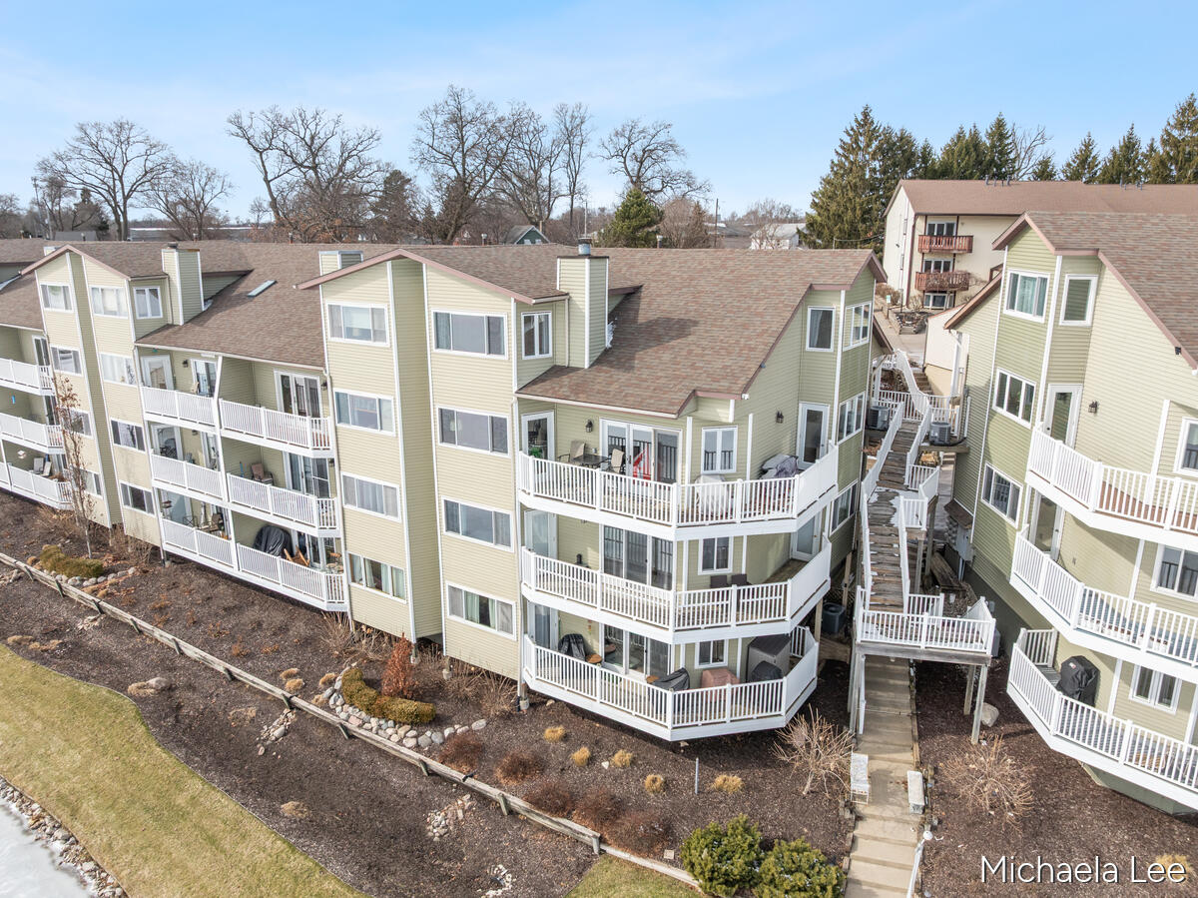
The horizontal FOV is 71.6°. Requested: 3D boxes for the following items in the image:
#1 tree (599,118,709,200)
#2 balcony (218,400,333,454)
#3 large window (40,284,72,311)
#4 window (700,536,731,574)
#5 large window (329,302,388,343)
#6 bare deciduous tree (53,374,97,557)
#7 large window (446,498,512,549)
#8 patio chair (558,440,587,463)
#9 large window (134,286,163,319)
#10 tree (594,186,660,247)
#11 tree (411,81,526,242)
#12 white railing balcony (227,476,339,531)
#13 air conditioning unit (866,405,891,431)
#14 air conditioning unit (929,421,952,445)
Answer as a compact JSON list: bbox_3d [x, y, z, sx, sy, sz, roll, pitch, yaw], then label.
[{"bbox_3d":[5.338,-24.718,84.512,11.800,16.703,11.800,0,14,0],"label":"tree"},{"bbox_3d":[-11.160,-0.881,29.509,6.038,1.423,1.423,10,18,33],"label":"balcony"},{"bbox_3d":[-23.602,-6.587,36.133,2.689,1.215,0.150,10,18,33],"label":"large window"},{"bbox_3d":[3.166,2.791,22.382,0.990,1.230,0.150,-3,15,-11],"label":"window"},{"bbox_3d":[-7.453,-3.870,25.639,2.698,1.172,0.150,10,18,33],"label":"large window"},{"bbox_3d":[-22.866,0.840,36.252,1.350,8.282,1.350,0,15,0],"label":"bare deciduous tree"},{"bbox_3d":[-3.594,2.210,24.584,2.698,1.172,0.150,10,18,33],"label":"large window"},{"bbox_3d":[-0.815,0.488,23.826,0.620,1.170,0.700,9,17,31],"label":"patio chair"},{"bbox_3d":[-18.048,-5.842,33.251,0.970,1.215,0.150,-9,17,-30],"label":"large window"},{"bbox_3d":[2.724,-19.417,77.568,5.917,9.758,5.621,0,15,2],"label":"tree"},{"bbox_3d":[-12.388,-25.446,82.240,12.400,19.397,12.400,0,14,0],"label":"tree"},{"bbox_3d":[-11.285,1.817,30.949,6.175,1.472,2.110,9,17,33],"label":"white railing balcony"},{"bbox_3d":[10.855,-1.196,32.066,0.720,0.800,0.720,9,17,33],"label":"air conditioning unit"},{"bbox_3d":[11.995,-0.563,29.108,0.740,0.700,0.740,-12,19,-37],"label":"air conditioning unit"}]

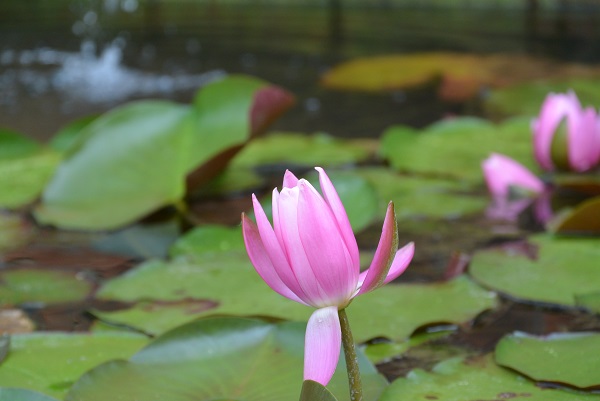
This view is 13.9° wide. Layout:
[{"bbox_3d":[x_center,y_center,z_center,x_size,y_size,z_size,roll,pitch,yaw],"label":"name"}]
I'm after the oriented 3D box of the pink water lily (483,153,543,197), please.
[{"bbox_3d":[0.190,-0.022,2.200,0.055,0.042,0.055,0,11,0],"label":"pink water lily"}]

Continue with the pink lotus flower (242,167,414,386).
[{"bbox_3d":[0.016,0.043,1.400,0.098,0.123,0.094,0,11,0],"label":"pink lotus flower"}]

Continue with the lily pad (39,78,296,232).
[{"bbox_3d":[-0.119,-0.041,2.140,0.222,0.105,0.160,0,11,0],"label":"lily pad"}]

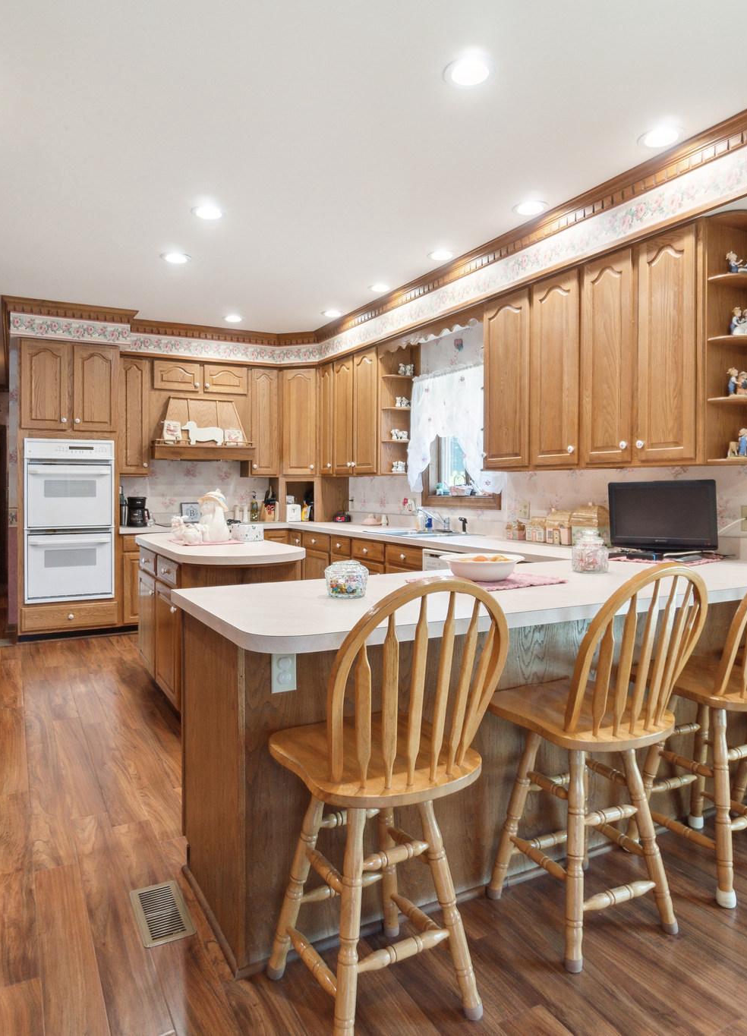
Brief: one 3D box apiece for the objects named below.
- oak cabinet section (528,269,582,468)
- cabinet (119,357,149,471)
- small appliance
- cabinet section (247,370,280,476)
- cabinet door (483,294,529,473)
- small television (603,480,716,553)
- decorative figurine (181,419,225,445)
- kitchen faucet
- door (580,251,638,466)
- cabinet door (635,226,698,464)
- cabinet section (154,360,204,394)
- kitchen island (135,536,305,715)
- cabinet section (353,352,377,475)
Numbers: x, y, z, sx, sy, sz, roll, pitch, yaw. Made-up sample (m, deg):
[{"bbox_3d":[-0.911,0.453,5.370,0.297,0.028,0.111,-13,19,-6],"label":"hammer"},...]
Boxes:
[{"bbox_3d":[1.017,-0.810,3.579,0.027,1.032,0.340,-1,2,-30],"label":"oak cabinet section"},{"bbox_3d":[-2.173,-0.904,5.779,0.300,1.045,0.340,-1,2,-29],"label":"cabinet"},{"bbox_3d":[-2.053,-0.060,5.650,0.200,0.255,0.190,-1,2,-29],"label":"small appliance"},{"bbox_3d":[-1.166,-0.970,6.710,0.320,1.070,0.310,-1,2,-30],"label":"cabinet section"},{"bbox_3d":[0.818,-0.828,3.931,0.027,1.030,0.386,-1,2,-30],"label":"cabinet door"},{"bbox_3d":[1.329,0.009,2.970,0.485,0.345,0.160,2,3,44],"label":"small television"},{"bbox_3d":[-1.541,-0.758,5.853,0.375,0.210,0.030,-1,2,-29],"label":"decorative figurine"},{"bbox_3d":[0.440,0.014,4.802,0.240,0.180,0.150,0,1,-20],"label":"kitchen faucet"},{"bbox_3d":[1.194,-0.794,3.267,0.027,1.035,0.305,-1,2,-30],"label":"door"},{"bbox_3d":[1.287,-0.749,2.857,0.022,1.000,0.315,-1,2,-29],"label":"cabinet door"},{"bbox_3d":[-1.927,-1.355,6.277,0.450,0.280,0.310,-1,2,-30],"label":"cabinet section"},{"bbox_3d":[-0.933,0.601,3.763,0.660,0.914,1.710,-1,2,-29],"label":"kitchen island"},{"bbox_3d":[-0.055,-0.890,5.471,0.027,1.037,0.380,-1,2,-30],"label":"cabinet section"}]

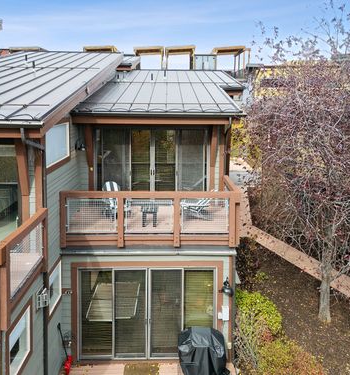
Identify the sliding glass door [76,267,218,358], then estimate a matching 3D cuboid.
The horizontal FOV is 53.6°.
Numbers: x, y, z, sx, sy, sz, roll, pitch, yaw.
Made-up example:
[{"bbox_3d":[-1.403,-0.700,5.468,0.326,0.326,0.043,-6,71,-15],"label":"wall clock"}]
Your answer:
[{"bbox_3d":[-0.682,3.150,8.600,3.350,2.270,0.120,0,8,-2],"label":"sliding glass door"}]

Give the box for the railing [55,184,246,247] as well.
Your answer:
[{"bbox_3d":[-0.570,0.630,8.850,4.200,1.380,1.550,0,11,-2],"label":"railing"}]

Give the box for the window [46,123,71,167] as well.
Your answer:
[{"bbox_3d":[-2.680,-1.000,8.050,0.100,0.880,1.500,0,11,-2],"label":"window"}]

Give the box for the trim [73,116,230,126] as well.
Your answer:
[{"bbox_3d":[-0.620,-1.750,9.150,4.120,0.240,0.160,0,11,-2],"label":"trim"}]

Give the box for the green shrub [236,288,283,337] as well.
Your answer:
[{"bbox_3d":[2.120,3.200,8.800,1.080,1.080,1.050,0,11,-2],"label":"green shrub"}]

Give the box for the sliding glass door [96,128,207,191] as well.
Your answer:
[{"bbox_3d":[-0.660,-0.540,9.750,3.200,2.200,0.120,0,11,-2],"label":"sliding glass door"}]

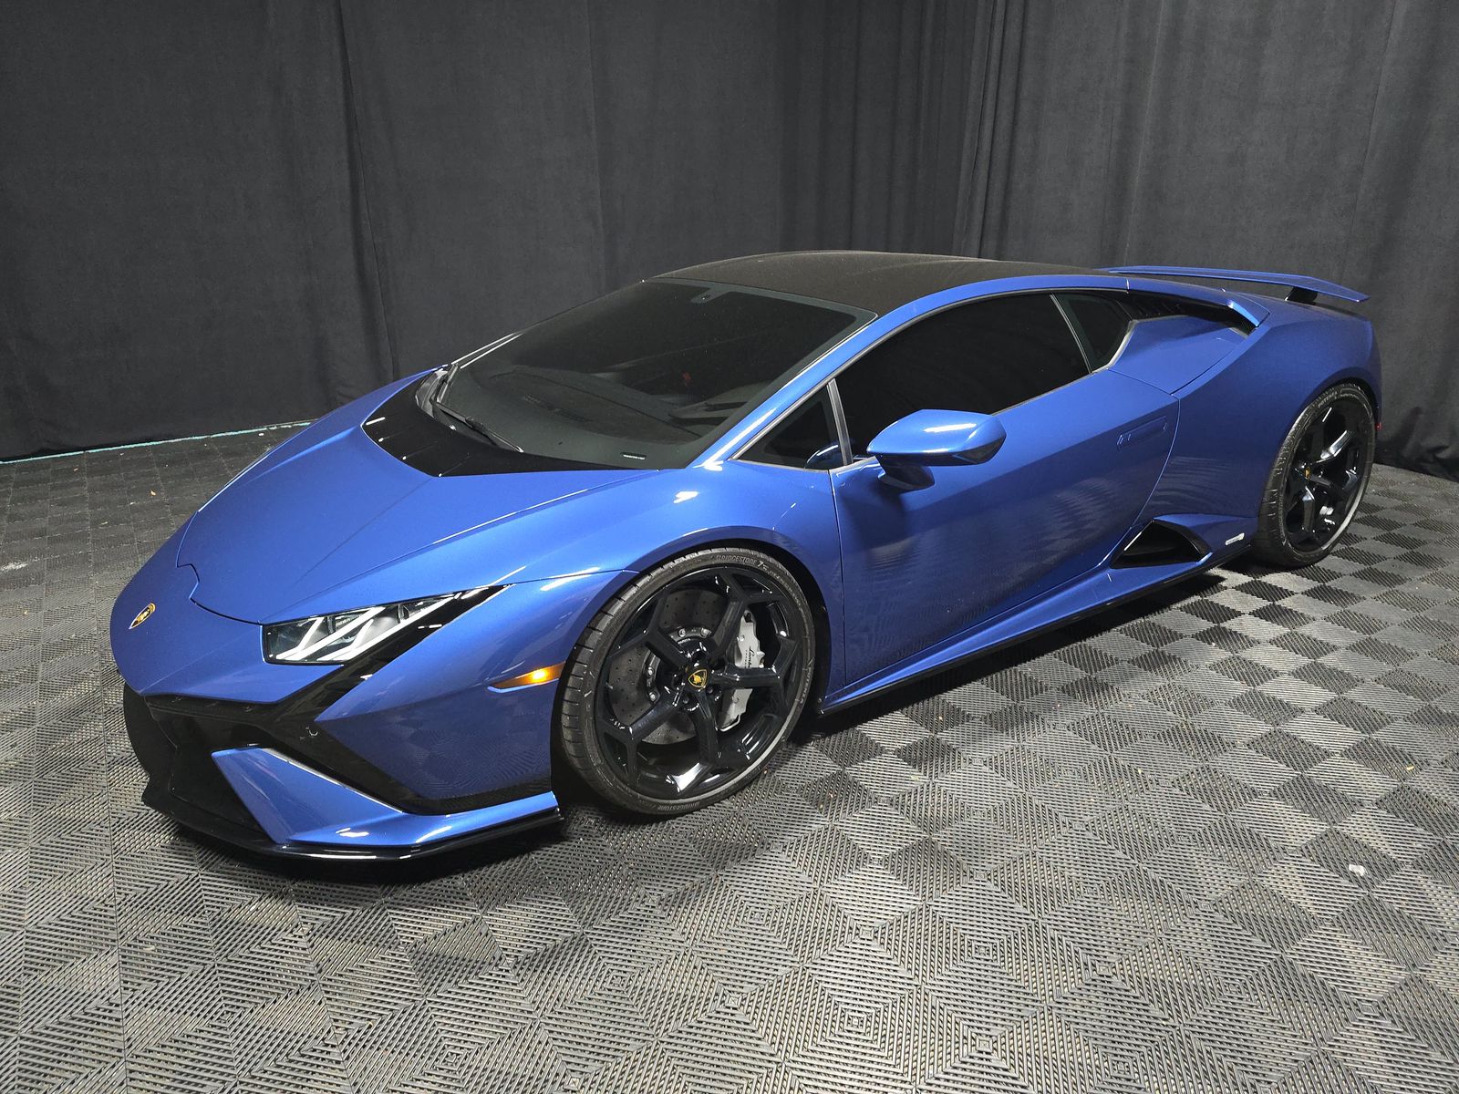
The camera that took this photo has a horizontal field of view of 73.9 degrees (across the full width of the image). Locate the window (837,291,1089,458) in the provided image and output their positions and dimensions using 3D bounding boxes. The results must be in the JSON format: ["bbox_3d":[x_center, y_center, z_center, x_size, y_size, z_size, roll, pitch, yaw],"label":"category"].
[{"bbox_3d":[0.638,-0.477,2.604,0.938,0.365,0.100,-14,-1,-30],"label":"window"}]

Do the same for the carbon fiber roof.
[{"bbox_3d":[0.451,-0.941,3.286,1.060,0.135,1.220,-14,24,-30],"label":"carbon fiber roof"}]

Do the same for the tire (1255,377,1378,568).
[{"bbox_3d":[2.081,-0.291,3.609,0.690,0.690,0.305,-14,24,-30],"label":"tire"}]

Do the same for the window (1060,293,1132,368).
[{"bbox_3d":[1.131,-0.658,2.917,0.276,0.242,0.080,-14,-1,-30],"label":"window"}]

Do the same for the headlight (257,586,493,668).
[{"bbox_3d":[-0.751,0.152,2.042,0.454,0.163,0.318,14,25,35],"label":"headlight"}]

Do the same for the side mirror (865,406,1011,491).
[{"bbox_3d":[0.466,-0.221,2.289,0.260,0.205,0.235,-14,24,-30],"label":"side mirror"}]

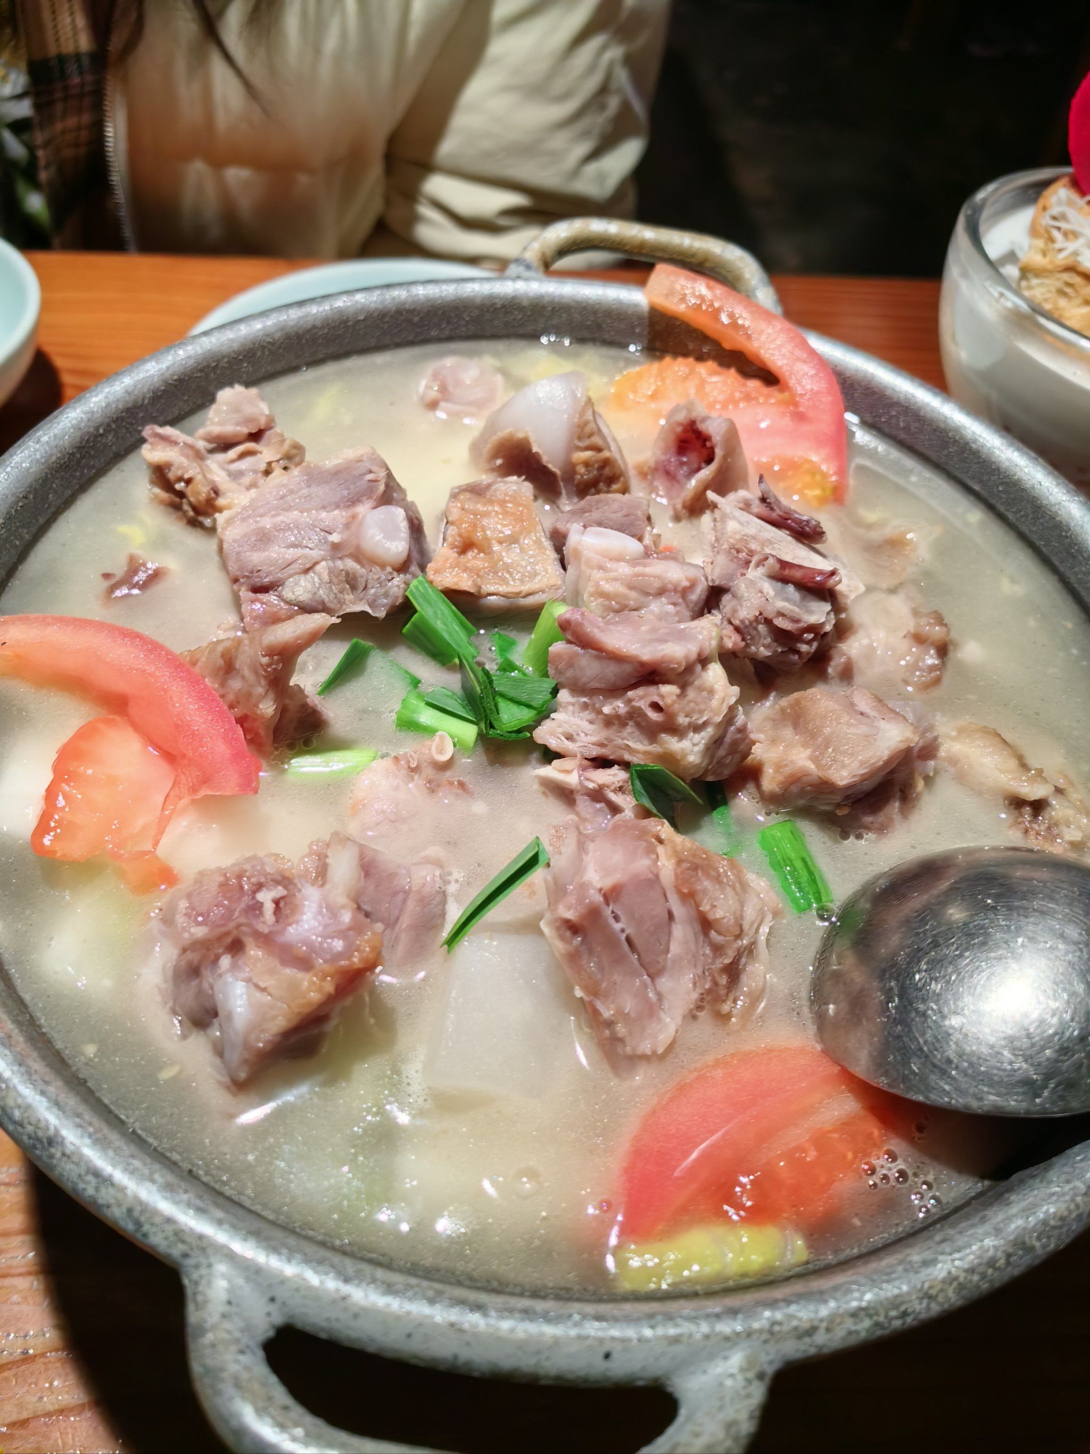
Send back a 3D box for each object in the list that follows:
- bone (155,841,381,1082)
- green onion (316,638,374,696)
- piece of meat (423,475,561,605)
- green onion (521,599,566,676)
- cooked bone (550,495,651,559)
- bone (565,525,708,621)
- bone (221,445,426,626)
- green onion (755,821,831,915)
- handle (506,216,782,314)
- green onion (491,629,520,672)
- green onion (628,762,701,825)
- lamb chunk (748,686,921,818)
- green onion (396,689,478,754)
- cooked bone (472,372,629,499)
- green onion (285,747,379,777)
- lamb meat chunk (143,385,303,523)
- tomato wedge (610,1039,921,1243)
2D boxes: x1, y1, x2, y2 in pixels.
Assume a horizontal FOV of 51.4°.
[{"bbox_3d":[-0.057,0.049,0.238,0.040,0.036,0.044,-17,55,-18],"label":"bone"},{"bbox_3d":[-0.050,-0.015,0.286,0.008,0.007,0.018,30,55,15],"label":"green onion"},{"bbox_3d":[-0.015,-0.047,0.328,0.037,0.024,0.037,5,50,0],"label":"piece of meat"},{"bbox_3d":[0.001,-0.023,0.303,0.009,0.020,0.009,18,10,9],"label":"green onion"},{"bbox_3d":[0.016,-0.056,0.321,0.027,0.021,0.024,3,52,-4],"label":"cooked bone"},{"bbox_3d":[0.025,-0.039,0.310,0.038,0.025,0.027,13,51,5],"label":"bone"},{"bbox_3d":[-0.061,-0.053,0.316,0.056,0.037,0.049,-7,52,-11],"label":"bone"},{"bbox_3d":[0.059,0.033,0.266,0.011,0.009,0.024,-9,53,-12],"label":"green onion"},{"bbox_3d":[0.034,-0.158,0.386,0.095,0.023,0.034,10,52,1],"label":"handle"},{"bbox_3d":[-0.010,-0.020,0.302,0.008,0.004,0.010,4,68,-2],"label":"green onion"},{"bbox_3d":[0.028,0.016,0.262,0.017,0.008,0.011,23,53,10],"label":"green onion"},{"bbox_3d":[0.075,0.007,0.293,0.042,0.026,0.030,-1,51,-7],"label":"lamb chunk"},{"bbox_3d":[-0.026,-0.001,0.276,0.022,0.009,0.009,23,53,11],"label":"green onion"},{"bbox_3d":[0.002,-0.089,0.355,0.047,0.033,0.036,15,51,6],"label":"cooked bone"},{"bbox_3d":[-0.051,0.009,0.270,0.022,0.007,0.008,-9,54,-14],"label":"green onion"},{"bbox_3d":[-0.097,-0.082,0.344,0.045,0.028,0.034,3,50,-4],"label":"lamb meat chunk"},{"bbox_3d":[0.046,0.085,0.232,0.065,0.025,0.039,-21,58,-21],"label":"tomato wedge"}]

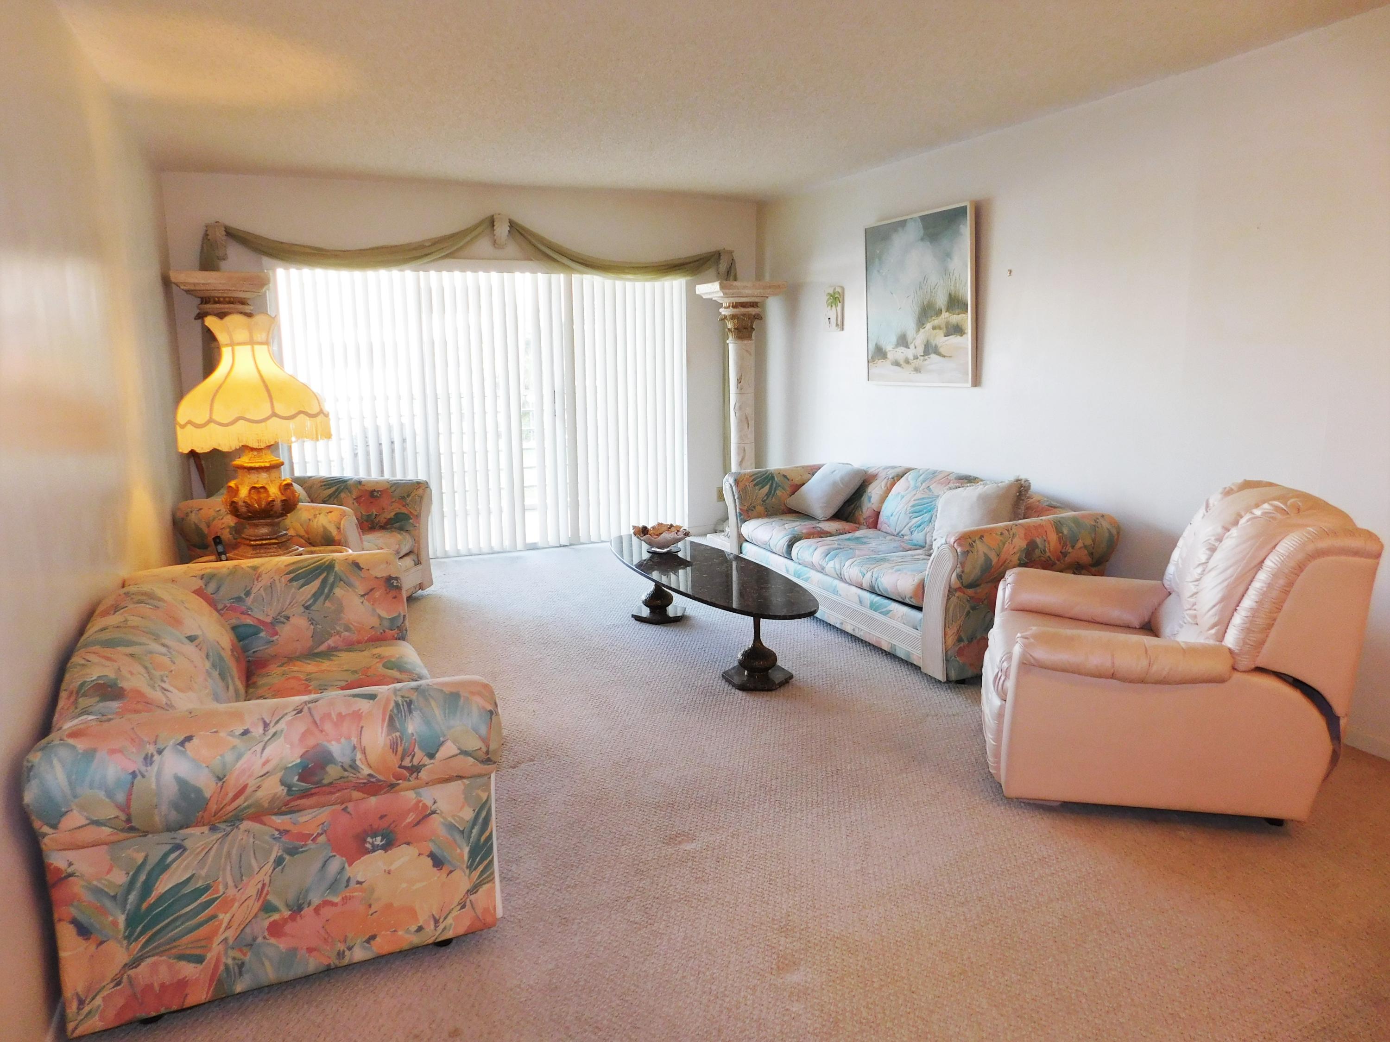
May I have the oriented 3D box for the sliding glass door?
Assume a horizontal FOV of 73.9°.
[{"bbox_3d":[-1.304,-0.713,6.335,2.741,1.896,0.099,-5,12,-24],"label":"sliding glass door"}]

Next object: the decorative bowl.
[{"bbox_3d":[-0.167,0.083,4.785,0.305,0.142,0.284,-5,12,-24],"label":"decorative bowl"}]

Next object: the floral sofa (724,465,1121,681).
[{"bbox_3d":[1.019,0.120,4.884,0.895,0.774,2.173,-5,12,-24],"label":"floral sofa"}]

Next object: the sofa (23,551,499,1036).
[{"bbox_3d":[-1.213,0.550,2.736,0.916,0.774,1.704,-5,12,-24],"label":"sofa"}]

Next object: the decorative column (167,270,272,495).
[{"bbox_3d":[-2.589,-0.449,5.255,0.476,1.832,0.476,-5,12,-24],"label":"decorative column"}]

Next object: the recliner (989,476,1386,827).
[{"bbox_3d":[1.514,0.342,3.156,1.051,0.966,0.937,1,11,11],"label":"recliner"}]

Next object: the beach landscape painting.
[{"bbox_3d":[1.257,-1.232,5.196,0.045,0.923,0.930,-9,13,-23],"label":"beach landscape painting"}]

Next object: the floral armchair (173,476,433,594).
[{"bbox_3d":[-2.045,0.154,4.934,0.923,0.753,1.022,1,11,9],"label":"floral armchair"}]

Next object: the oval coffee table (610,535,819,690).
[{"bbox_3d":[0.021,0.412,4.445,0.549,0.383,1.846,-5,12,-24],"label":"oval coffee table"}]

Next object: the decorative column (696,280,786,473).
[{"bbox_3d":[0.318,-0.717,6.507,0.476,1.832,0.476,-5,12,-24],"label":"decorative column"}]

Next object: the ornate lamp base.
[{"bbox_3d":[-1.773,-0.068,3.799,0.298,0.483,0.298,-5,12,-24],"label":"ornate lamp base"}]

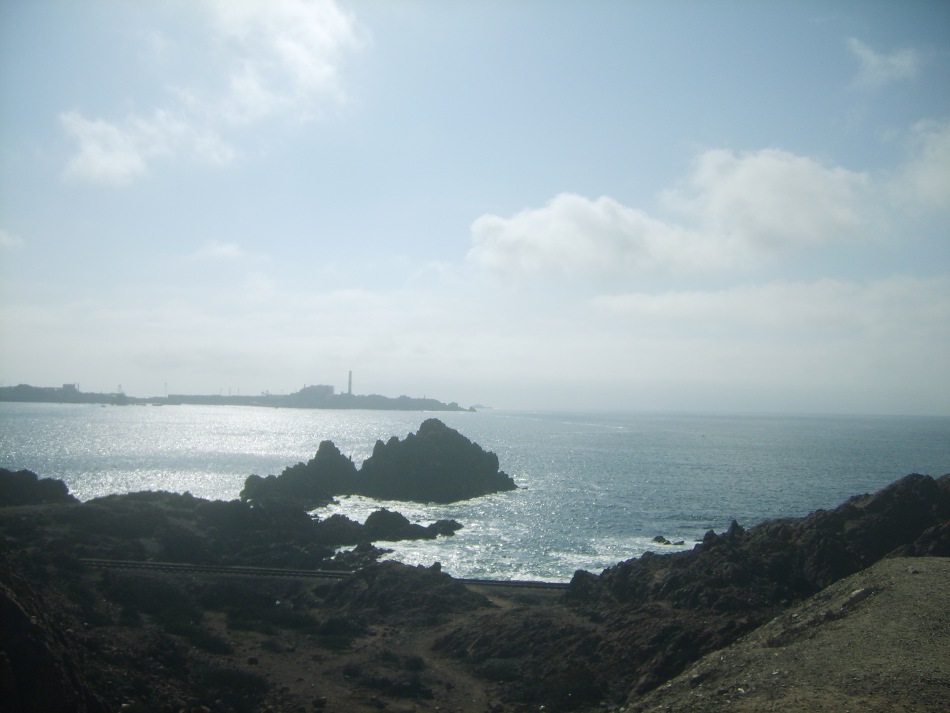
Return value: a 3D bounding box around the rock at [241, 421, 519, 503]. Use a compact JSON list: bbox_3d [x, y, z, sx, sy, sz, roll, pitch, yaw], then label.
[{"bbox_3d":[-18.880,20.208,196.340,53.000,16.000,36.000,1,-3,-5],"label":"rock"}]

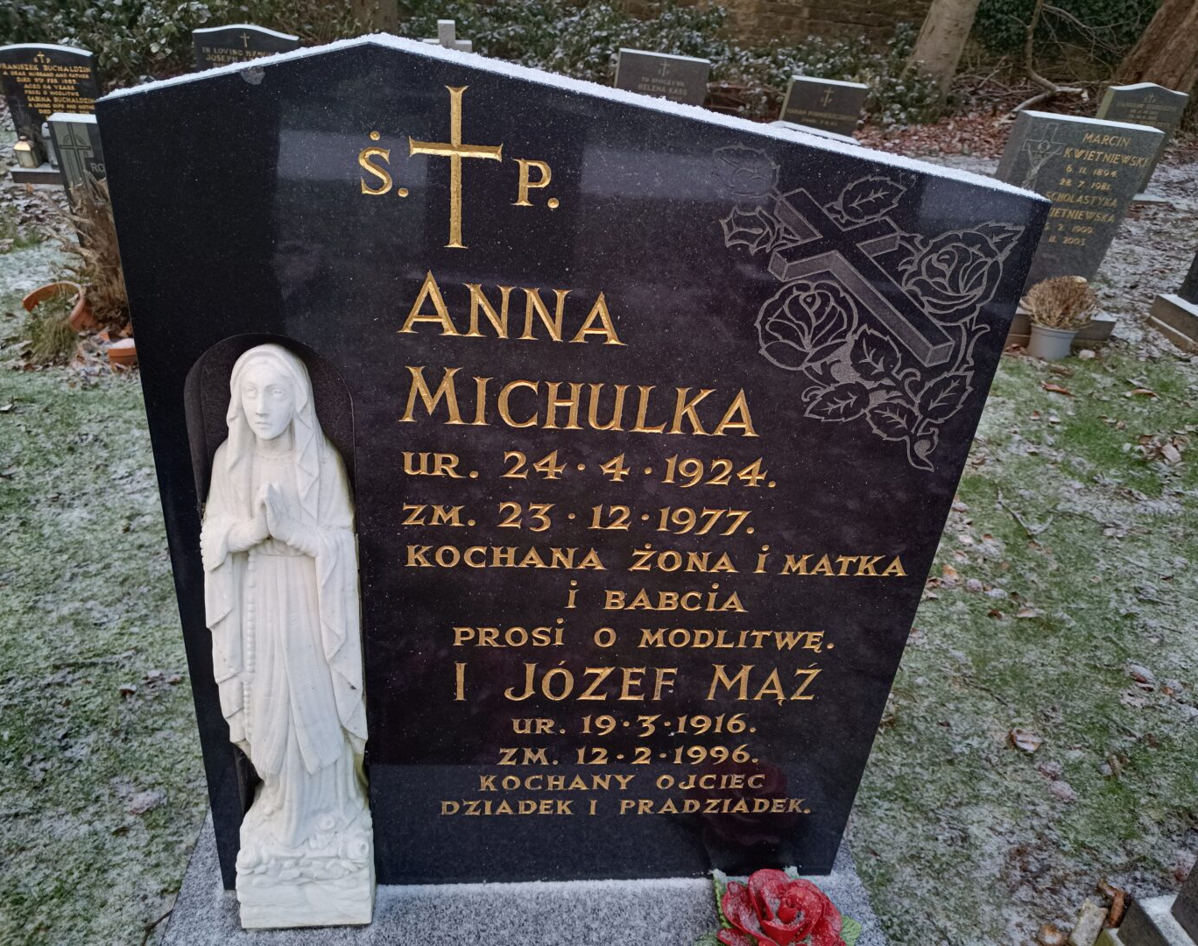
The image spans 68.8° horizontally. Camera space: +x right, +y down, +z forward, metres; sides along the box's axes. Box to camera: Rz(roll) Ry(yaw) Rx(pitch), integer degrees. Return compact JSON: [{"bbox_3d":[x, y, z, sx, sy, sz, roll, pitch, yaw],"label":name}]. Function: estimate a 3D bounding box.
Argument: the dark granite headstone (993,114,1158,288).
[{"bbox_3d":[1.874,-1.063,3.606,0.550,0.736,0.095,4,35,-7],"label":"dark granite headstone"}]

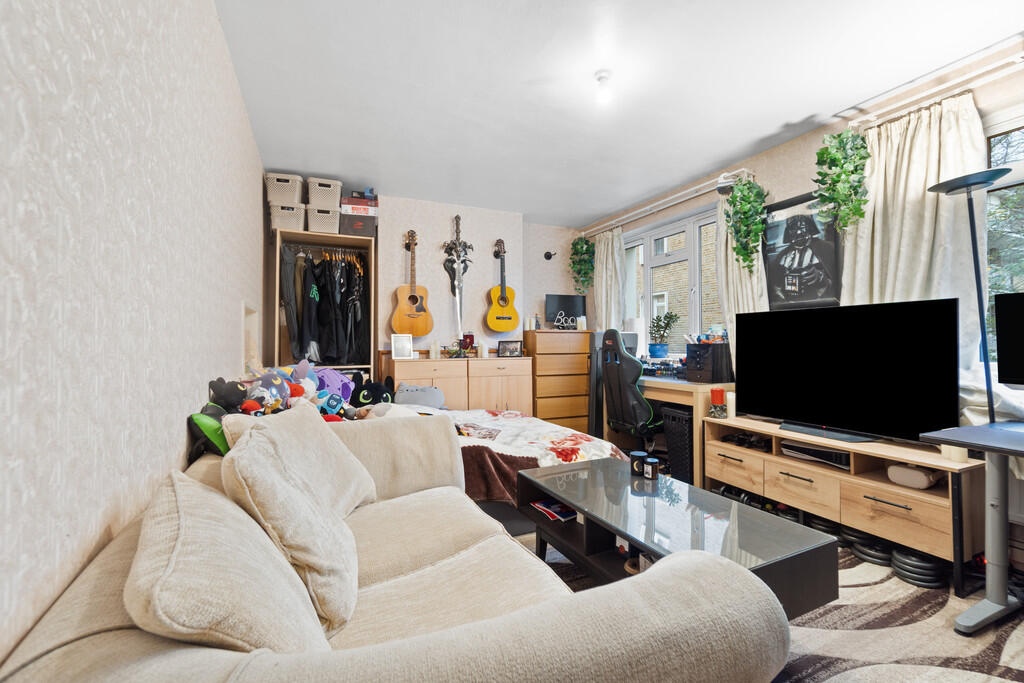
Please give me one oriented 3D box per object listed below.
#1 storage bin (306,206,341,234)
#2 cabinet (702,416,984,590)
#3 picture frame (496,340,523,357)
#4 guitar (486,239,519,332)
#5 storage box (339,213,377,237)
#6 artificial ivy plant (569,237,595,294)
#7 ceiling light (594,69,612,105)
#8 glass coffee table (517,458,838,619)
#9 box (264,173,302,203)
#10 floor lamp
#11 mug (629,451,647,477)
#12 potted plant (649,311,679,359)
[{"bbox_3d":[-1.630,-1.006,3.698,0.265,0.222,0.360,0,0,-23],"label":"storage bin"},{"bbox_3d":[1.860,0.855,2.584,0.390,0.555,1.353,0,0,-25],"label":"cabinet"},{"bbox_3d":[-0.014,0.085,4.538,0.281,0.170,0.050,0,0,-25],"label":"picture frame"},{"bbox_3d":[-0.110,-0.599,4.590,0.372,0.995,0.120,0,0,-25],"label":"guitar"},{"bbox_3d":[-1.457,-1.059,4.019,0.308,0.189,0.280,0,0,-25],"label":"storage box"},{"bbox_3d":[0.847,-0.926,5.200,0.270,0.707,0.230,0,0,-25],"label":"artificial ivy plant"},{"bbox_3d":[0.481,-1.333,2.244,0.095,0.174,0.095,0,0,0],"label":"ceiling light"},{"bbox_3d":[0.575,0.907,1.852,0.619,0.450,1.159,0,0,-27],"label":"glass coffee table"},{"bbox_3d":[-1.867,-1.226,3.553,0.265,0.222,0.360,0,0,-18],"label":"box"},{"bbox_3d":[2.030,0.180,1.860,0.280,1.840,0.280,0,0,-25],"label":"floor lamp"},{"bbox_3d":[0.668,0.648,2.270,0.090,0.105,0.090,0,0,16],"label":"mug"},{"bbox_3d":[1.491,-0.059,4.200,0.250,0.453,0.270,0,0,0],"label":"potted plant"}]

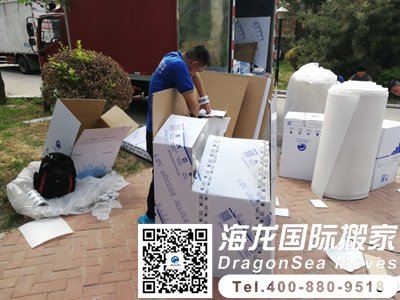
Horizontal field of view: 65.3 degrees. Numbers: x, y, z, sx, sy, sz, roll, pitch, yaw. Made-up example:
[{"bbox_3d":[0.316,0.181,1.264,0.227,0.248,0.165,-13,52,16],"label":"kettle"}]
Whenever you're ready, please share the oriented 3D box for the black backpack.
[{"bbox_3d":[-1.413,0.241,3.067,0.340,0.430,0.220,-6,10,-31],"label":"black backpack"}]

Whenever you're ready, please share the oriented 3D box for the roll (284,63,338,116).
[{"bbox_3d":[1.542,-0.512,4.442,0.680,1.310,0.680,1,16,0],"label":"roll"}]

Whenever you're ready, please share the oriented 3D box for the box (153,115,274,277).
[{"bbox_3d":[0.193,0.271,2.466,0.750,0.940,1.040,4,21,11],"label":"box"}]

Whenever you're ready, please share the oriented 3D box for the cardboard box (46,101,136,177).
[{"bbox_3d":[-1.219,-0.049,3.348,0.660,0.820,0.540,-10,37,-44],"label":"cardboard box"}]

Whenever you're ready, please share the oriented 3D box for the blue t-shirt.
[{"bbox_3d":[-0.274,-0.465,2.551,0.360,0.680,0.460,12,12,-25],"label":"blue t-shirt"}]

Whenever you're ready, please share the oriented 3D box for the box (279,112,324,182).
[{"bbox_3d":[1.307,-0.073,3.980,0.470,0.710,0.550,6,16,16],"label":"box"}]

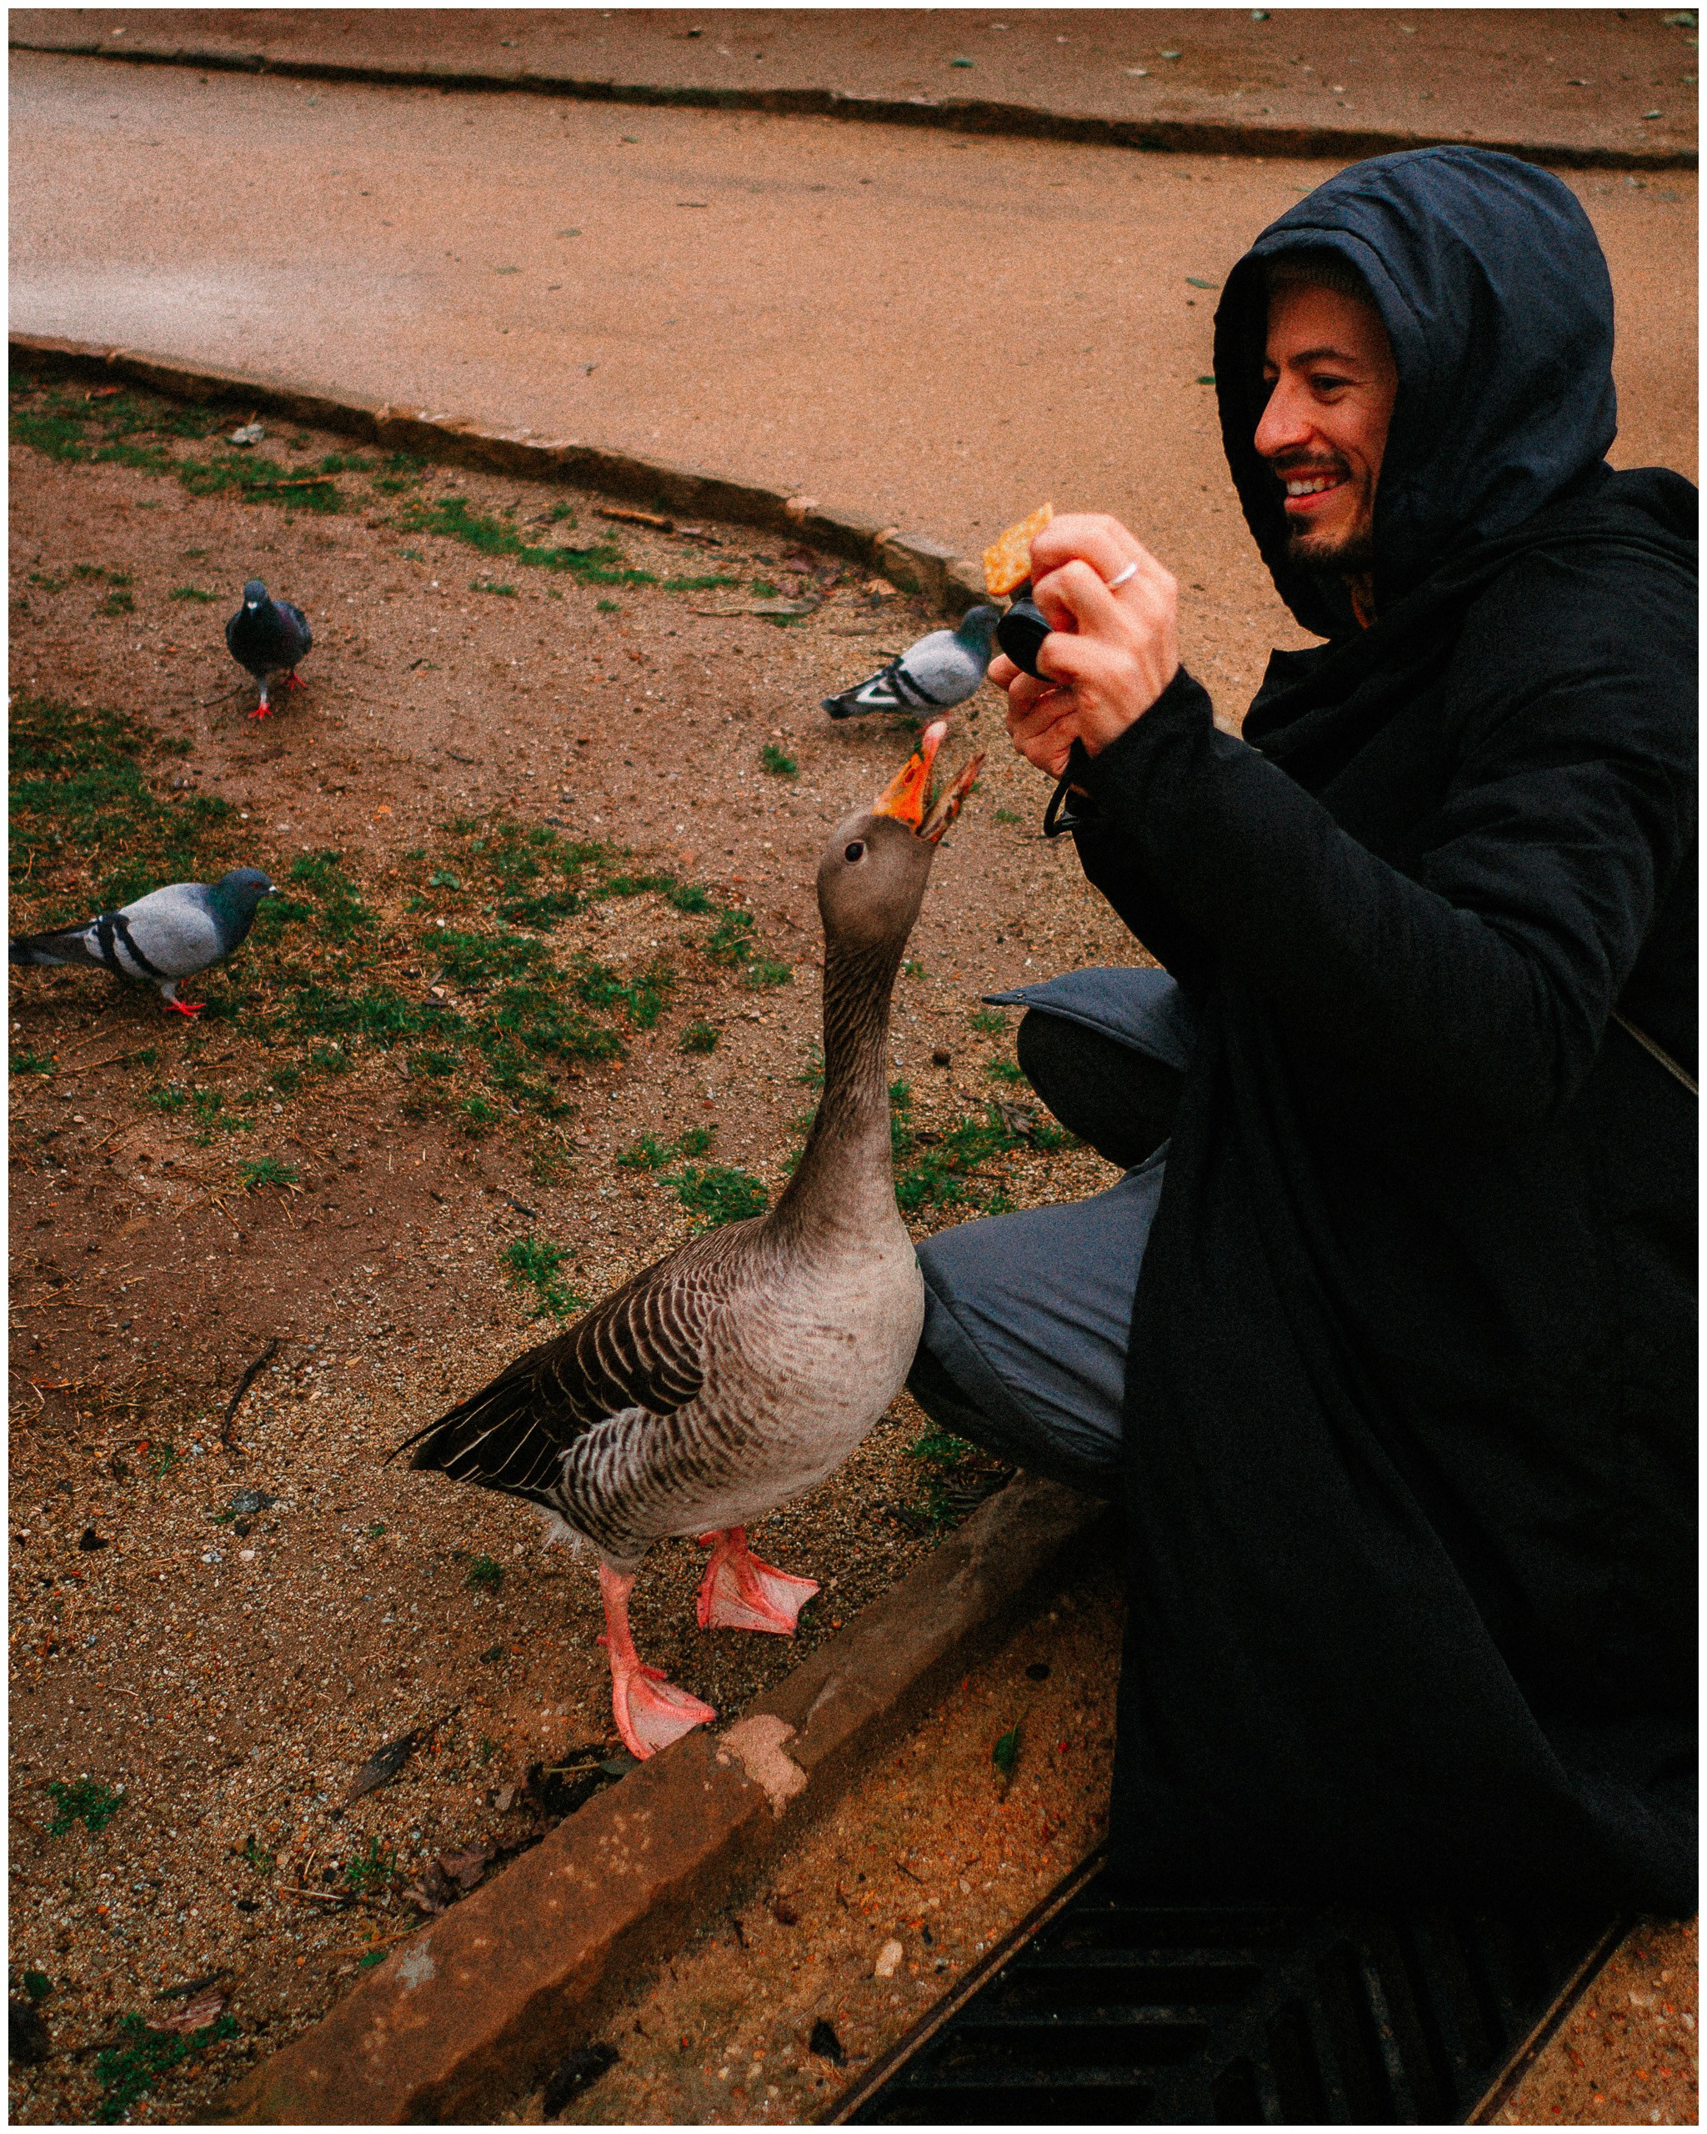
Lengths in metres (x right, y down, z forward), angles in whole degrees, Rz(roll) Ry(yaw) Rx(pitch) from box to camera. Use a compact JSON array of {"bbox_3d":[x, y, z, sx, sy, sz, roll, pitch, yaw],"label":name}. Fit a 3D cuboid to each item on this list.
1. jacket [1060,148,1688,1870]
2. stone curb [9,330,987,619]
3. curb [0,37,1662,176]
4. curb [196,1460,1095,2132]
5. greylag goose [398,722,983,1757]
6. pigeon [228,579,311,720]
[{"bbox_3d":[0.415,-0.044,1.364,0.530,1.080,0.620,-6,33,-10],"label":"jacket"},{"bbox_3d":[-1.089,-1.493,4.503,3.400,0.090,0.180,23,39,32],"label":"stone curb"},{"bbox_3d":[-0.835,-4.905,9.620,9.600,0.150,0.320,16,35,23],"label":"curb"},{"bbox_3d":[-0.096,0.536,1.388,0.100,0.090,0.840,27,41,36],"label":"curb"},{"bbox_3d":[-0.133,0.126,1.280,0.430,0.755,0.210,4,32,7],"label":"greylag goose"},{"bbox_3d":[-0.948,-0.731,3.136,0.135,0.238,0.300,0,32,0],"label":"pigeon"}]

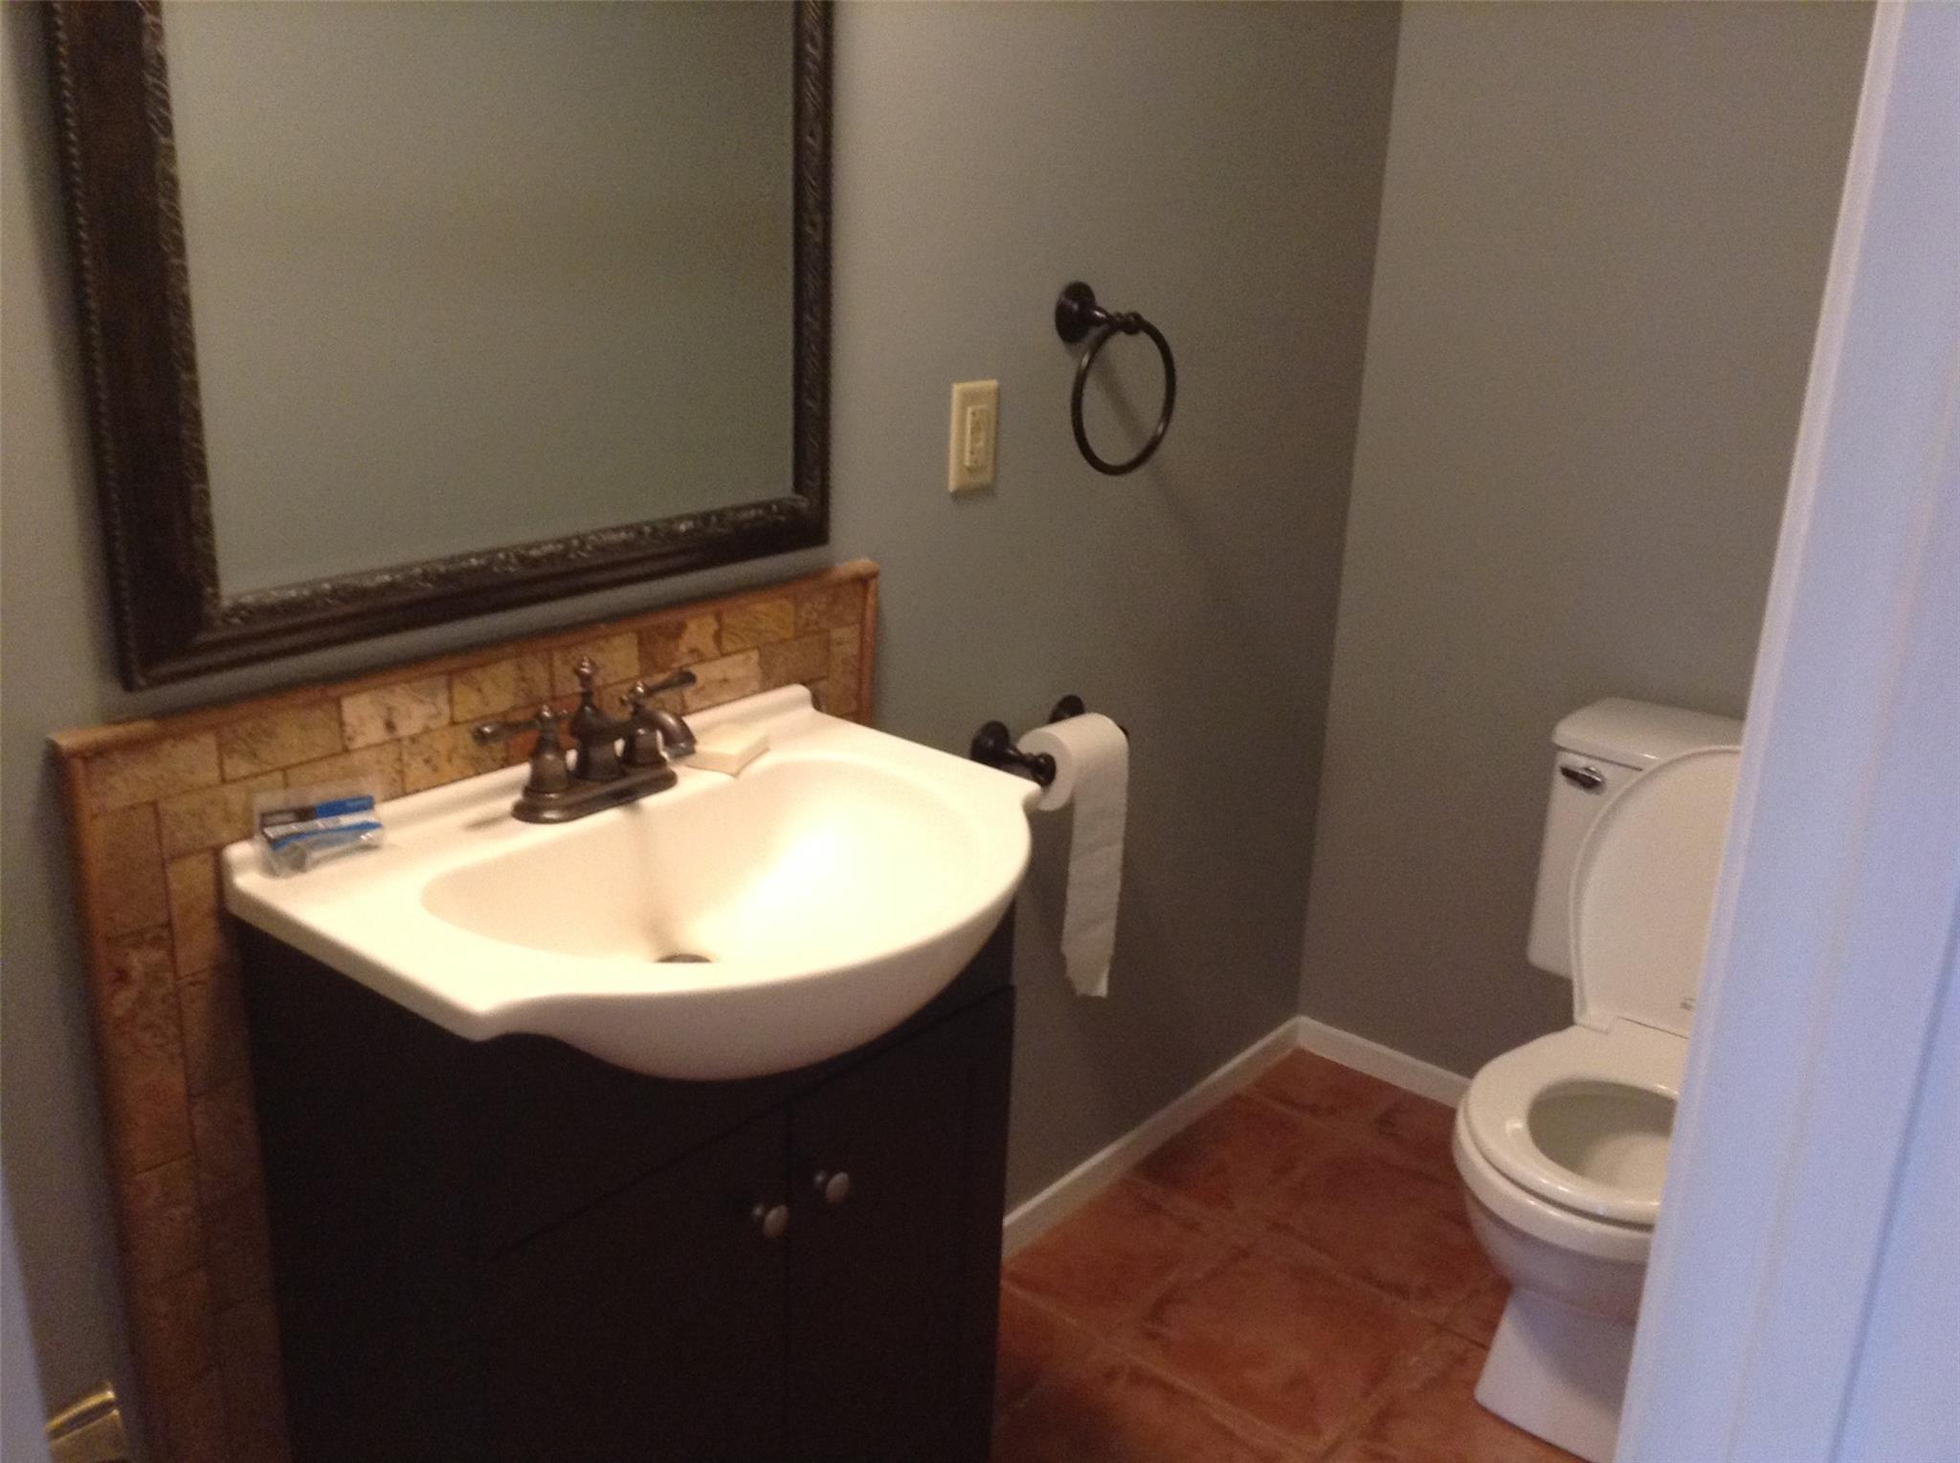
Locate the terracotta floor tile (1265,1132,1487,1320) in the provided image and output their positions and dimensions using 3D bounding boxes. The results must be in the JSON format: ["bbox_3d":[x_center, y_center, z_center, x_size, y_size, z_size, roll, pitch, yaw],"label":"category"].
[{"bbox_3d":[0.578,0.674,2.535,0.277,0.012,0.310,17,23,37],"label":"terracotta floor tile"}]

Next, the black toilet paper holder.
[{"bbox_3d":[0.101,0.008,2.200,0.095,0.070,0.221,17,23,37],"label":"black toilet paper holder"}]

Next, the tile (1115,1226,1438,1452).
[{"bbox_3d":[0.374,0.744,2.300,0.277,0.012,0.303,17,23,37],"label":"tile"}]

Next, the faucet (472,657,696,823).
[{"bbox_3d":[-0.294,0.012,1.575,0.166,0.131,0.238,17,23,37],"label":"faucet"}]

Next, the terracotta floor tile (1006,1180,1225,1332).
[{"bbox_3d":[0.182,0.687,2.450,0.200,0.012,0.303,17,23,37],"label":"terracotta floor tile"}]

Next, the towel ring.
[{"bbox_3d":[0.139,-0.397,2.102,0.086,0.205,0.188,17,23,37],"label":"towel ring"}]

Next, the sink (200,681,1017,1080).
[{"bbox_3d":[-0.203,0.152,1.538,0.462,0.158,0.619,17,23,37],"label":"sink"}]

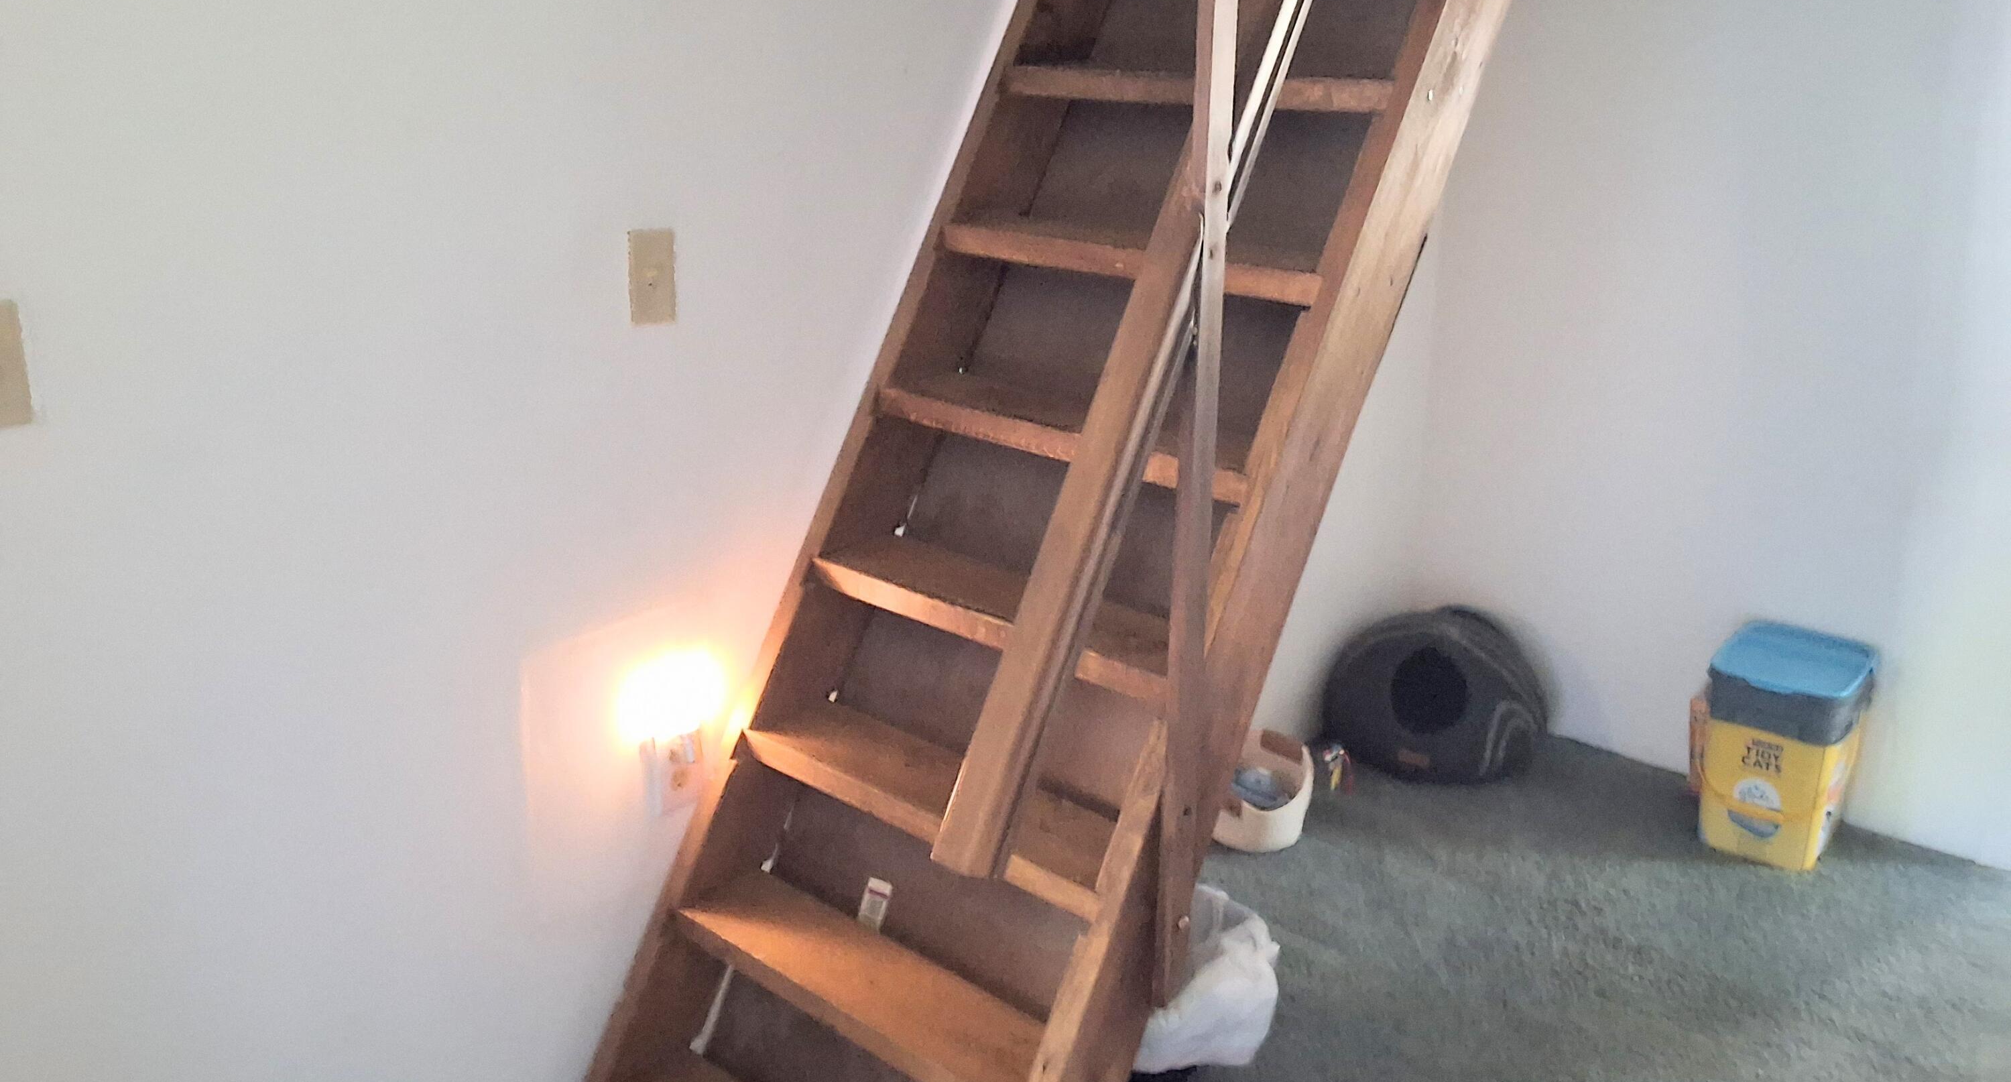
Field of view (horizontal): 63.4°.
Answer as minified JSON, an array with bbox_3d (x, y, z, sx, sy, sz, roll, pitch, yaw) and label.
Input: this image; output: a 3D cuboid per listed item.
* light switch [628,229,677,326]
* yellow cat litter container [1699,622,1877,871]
[{"bbox_3d":[-0.439,-0.329,2.026,0.018,0.115,0.070,16,24,40],"label":"light switch"},{"bbox_3d":[1.513,0.407,3.177,0.248,0.382,0.320,14,22,36],"label":"yellow cat litter container"}]

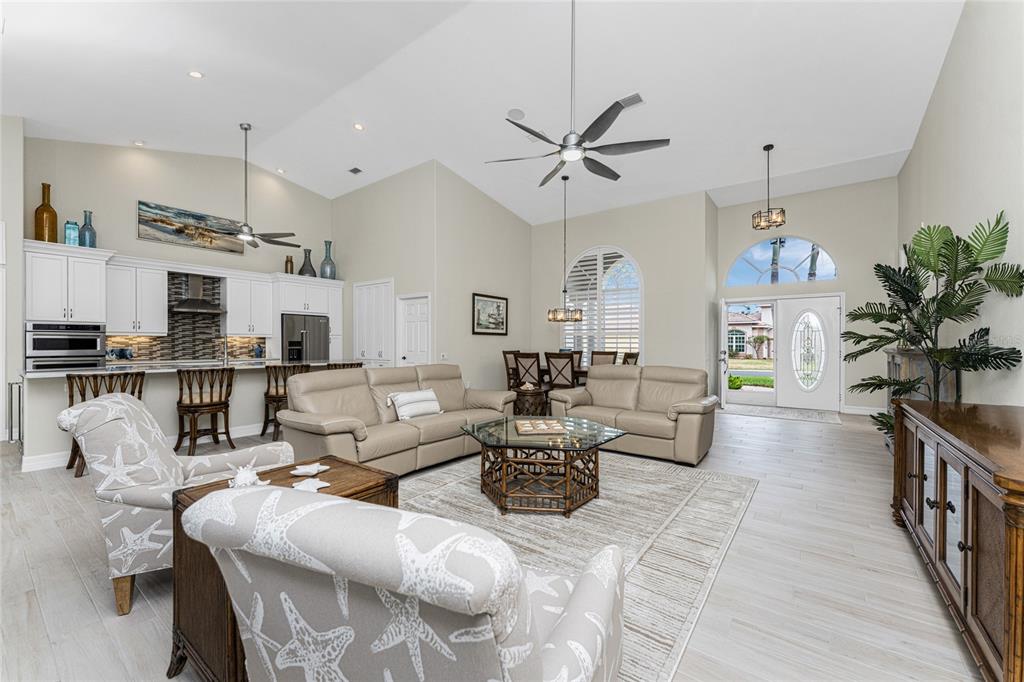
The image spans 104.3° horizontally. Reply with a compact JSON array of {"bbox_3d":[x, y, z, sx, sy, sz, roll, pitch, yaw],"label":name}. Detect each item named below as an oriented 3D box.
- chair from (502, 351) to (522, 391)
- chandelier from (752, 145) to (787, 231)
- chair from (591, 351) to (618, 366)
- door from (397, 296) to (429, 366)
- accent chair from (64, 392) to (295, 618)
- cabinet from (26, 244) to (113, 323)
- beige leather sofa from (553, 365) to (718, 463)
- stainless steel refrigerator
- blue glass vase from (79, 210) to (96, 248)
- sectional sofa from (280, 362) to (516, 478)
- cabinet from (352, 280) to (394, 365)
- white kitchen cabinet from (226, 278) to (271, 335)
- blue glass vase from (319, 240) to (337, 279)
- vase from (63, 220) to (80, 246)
[{"bbox_3d":[0.200,0.710,7.824,0.600,1.060,0.510,0,0,37],"label":"chair"},{"bbox_3d":[3.804,-2.281,5.892,0.420,1.220,0.420,0,0,37],"label":"chandelier"},{"bbox_3d":[1.614,0.716,7.405,0.510,1.060,0.600,0,0,37],"label":"chair"},{"bbox_3d":[-1.794,0.215,7.360,0.800,2.050,0.070,0,0,37],"label":"door"},{"bbox_3d":[-1.750,0.785,2.265,0.940,0.960,0.770,0,0,-30],"label":"accent chair"},{"bbox_3d":[-6.320,-0.785,5.713,0.640,1.040,0.800,0,0,37],"label":"cabinet"},{"bbox_3d":[1.451,0.793,4.865,1.790,0.930,0.960,0,0,37],"label":"beige leather sofa"},{"bbox_3d":[-4.223,0.375,7.917,0.700,1.780,0.910,0,0,37],"label":"stainless steel refrigerator"},{"bbox_3d":[-6.121,-1.597,5.743,0.168,0.570,0.168,0,0,37],"label":"blue glass vase"},{"bbox_3d":[-1.076,0.786,4.352,0.980,0.930,2.400,0,0,40],"label":"sectional sofa"},{"bbox_3d":[-2.561,0.055,7.960,1.340,2.420,0.500,0,0,37],"label":"cabinet"},{"bbox_3d":[-5.017,-0.604,7.547,0.340,1.070,0.760,0,0,37],"label":"white kitchen cabinet"},{"bbox_3d":[-3.970,-1.732,8.599,0.295,0.866,0.295,0,0,37],"label":"blue glass vase"},{"bbox_3d":[-6.262,-1.500,5.670,0.145,0.370,0.145,0,0,37],"label":"vase"}]

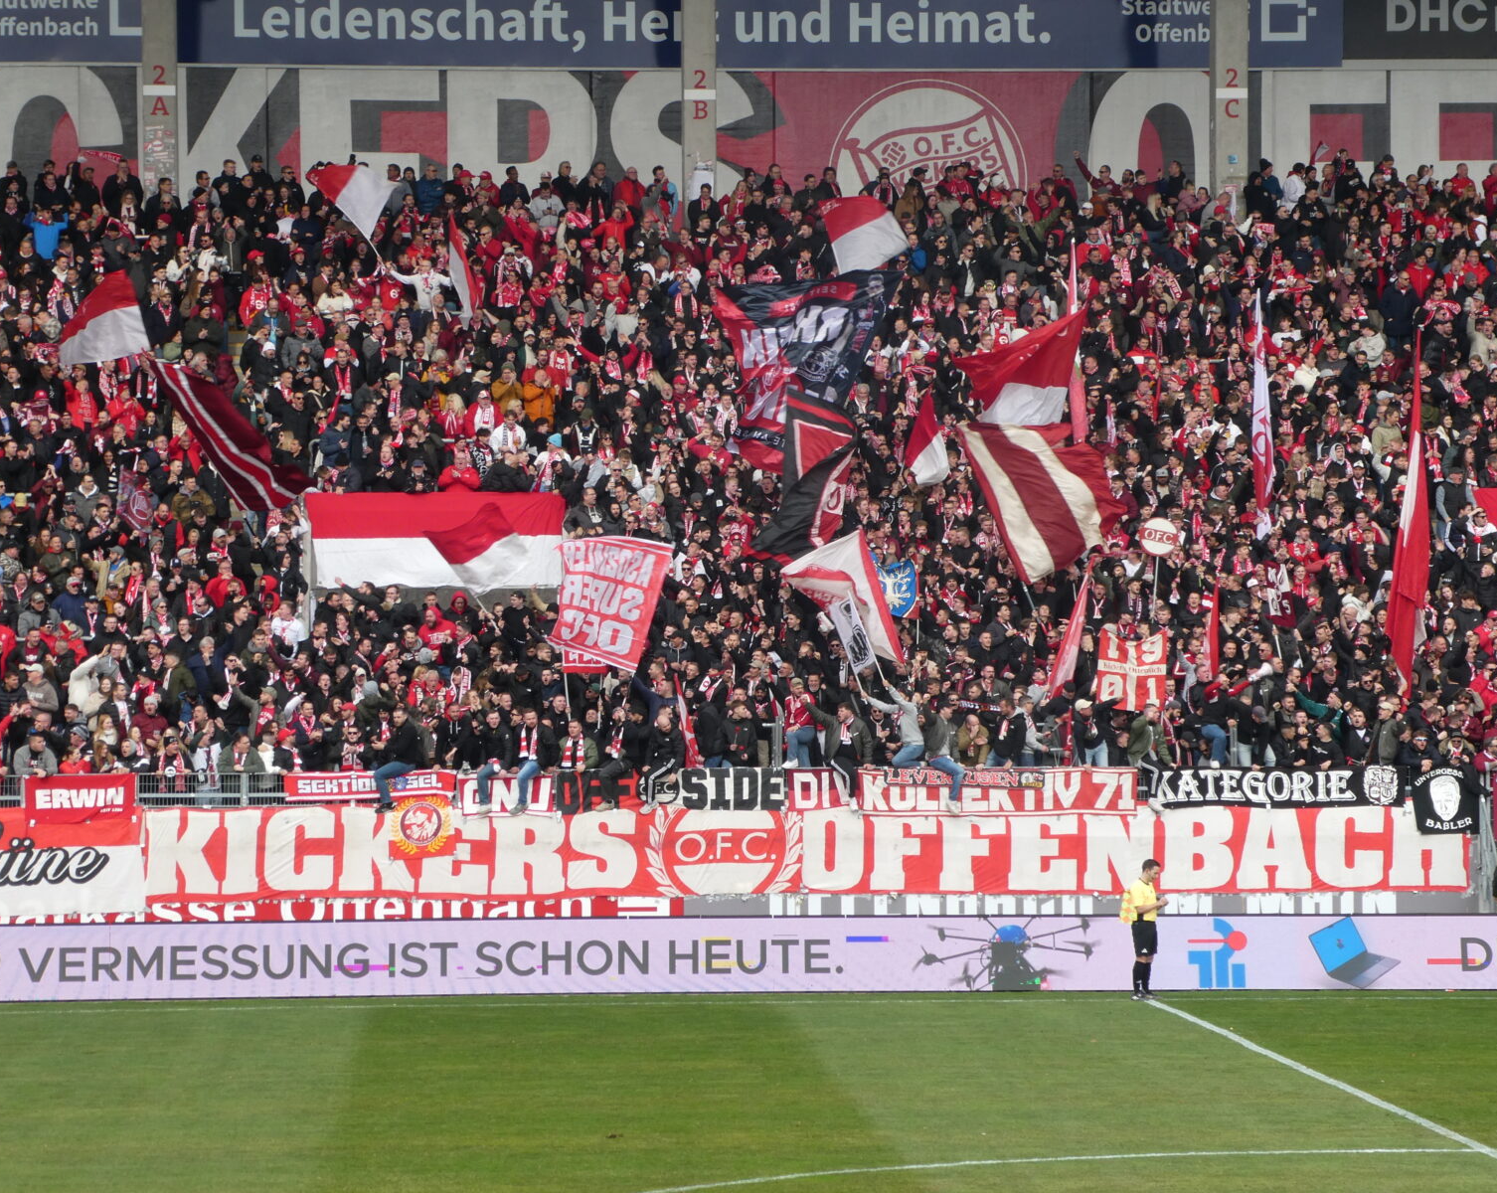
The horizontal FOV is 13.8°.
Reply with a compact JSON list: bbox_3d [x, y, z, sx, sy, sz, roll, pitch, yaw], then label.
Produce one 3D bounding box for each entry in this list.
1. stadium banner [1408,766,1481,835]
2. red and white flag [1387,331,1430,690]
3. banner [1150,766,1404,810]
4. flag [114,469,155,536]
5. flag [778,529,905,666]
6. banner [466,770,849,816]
[{"bbox_3d":[9.802,2.868,87.300,1.014,0.962,0.060,0,-1,-3],"label":"stadium banner"},{"bbox_3d":[9.499,-1.234,89.300,0.608,5.170,0.400,0,-1,-3],"label":"red and white flag"},{"bbox_3d":[7.463,2.712,87.344,3.607,0.595,0.070,0,-1,-3],"label":"banner"},{"bbox_3d":[-9.332,-1.455,94.300,0.623,1.001,0.200,0,-1,-3],"label":"flag"},{"bbox_3d":[1.369,0.009,89.300,1.789,1.968,0.700,0,-1,-3],"label":"flag"},{"bbox_3d":[-1.311,2.735,86.700,5.488,0.625,0.060,0,-1,-3],"label":"banner"}]

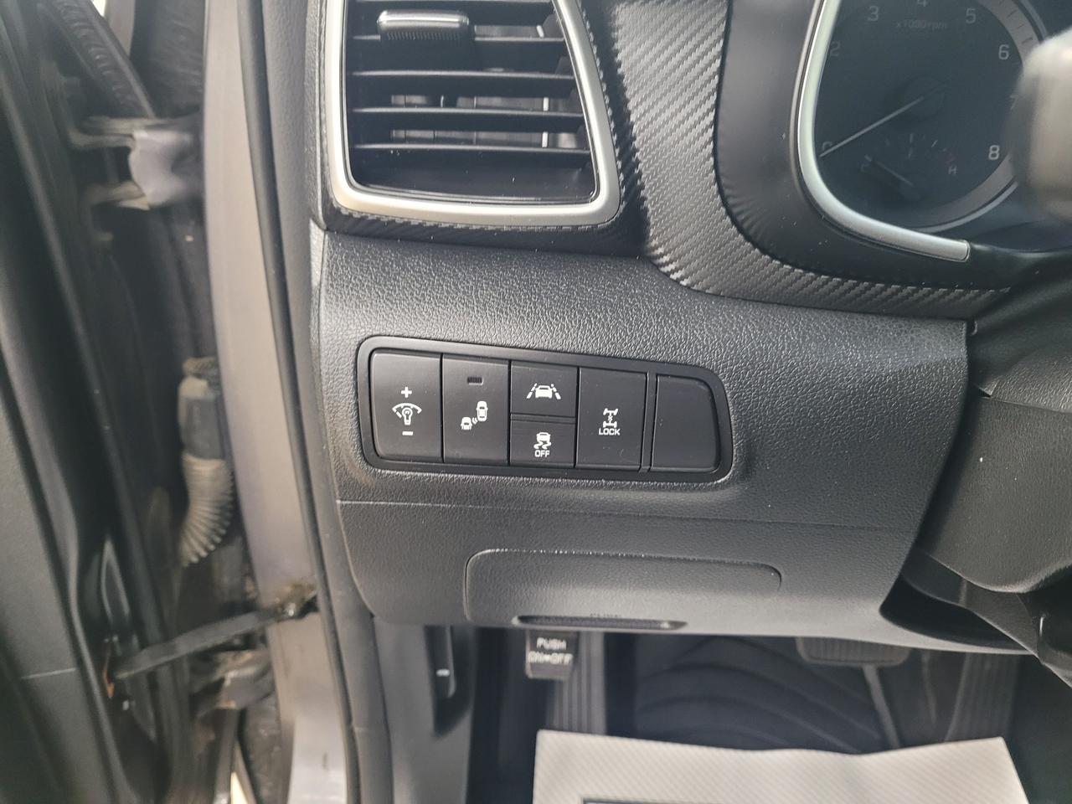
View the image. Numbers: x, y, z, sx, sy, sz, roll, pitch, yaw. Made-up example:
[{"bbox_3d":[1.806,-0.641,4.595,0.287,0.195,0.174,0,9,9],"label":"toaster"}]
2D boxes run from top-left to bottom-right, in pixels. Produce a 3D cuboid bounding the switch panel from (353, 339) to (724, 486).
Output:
[{"bbox_3d":[0.003,0.001,0.319,0.145,0.055,0.020,1,18,-3],"label":"switch panel"}]

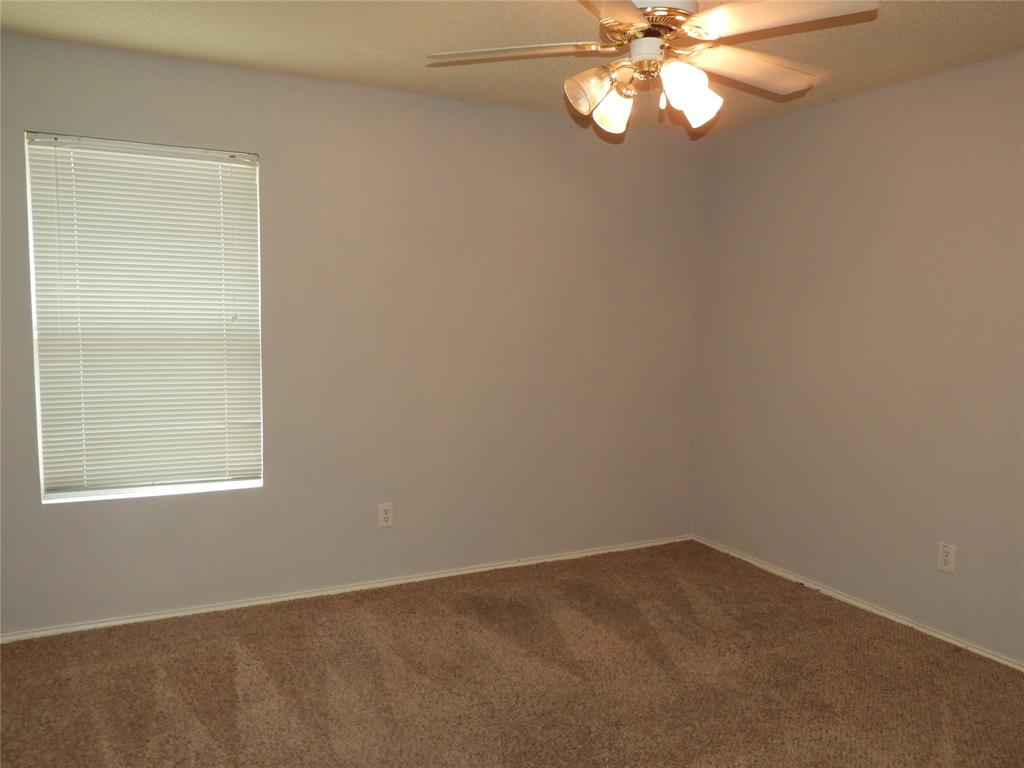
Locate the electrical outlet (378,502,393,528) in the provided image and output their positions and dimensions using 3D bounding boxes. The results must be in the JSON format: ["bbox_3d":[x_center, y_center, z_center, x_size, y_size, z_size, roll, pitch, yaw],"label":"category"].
[{"bbox_3d":[-0.624,0.656,4.114,0.073,0.118,0.010,-2,6,-28],"label":"electrical outlet"}]

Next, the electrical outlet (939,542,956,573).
[{"bbox_3d":[1.869,0.750,3.562,0.010,0.118,0.073,-2,6,-28],"label":"electrical outlet"}]

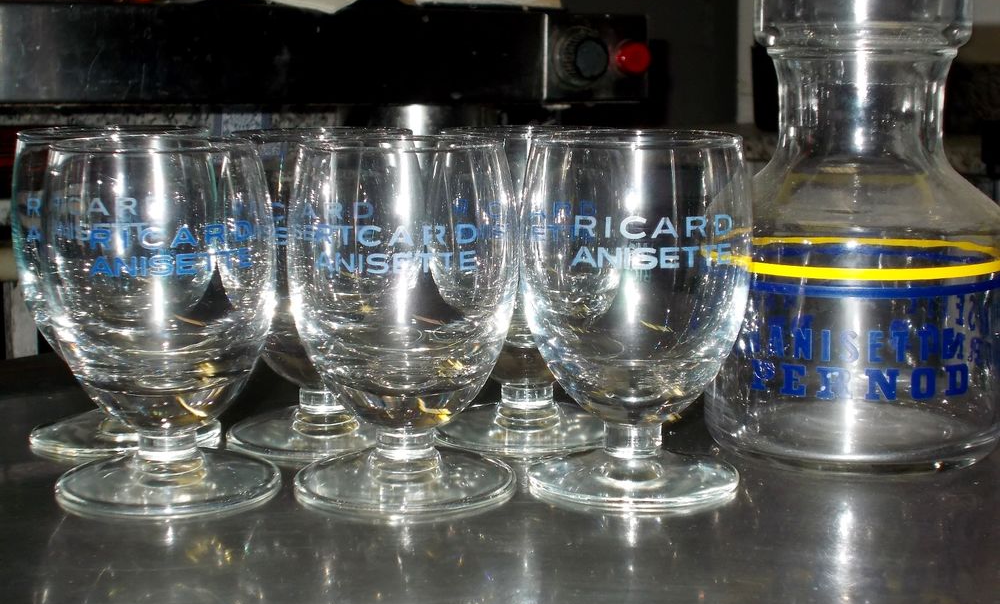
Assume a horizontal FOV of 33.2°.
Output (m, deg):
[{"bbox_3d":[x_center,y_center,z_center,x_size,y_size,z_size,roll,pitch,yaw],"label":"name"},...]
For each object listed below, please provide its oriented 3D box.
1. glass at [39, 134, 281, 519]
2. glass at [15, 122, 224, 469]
[{"bbox_3d":[-0.109,0.005,0.539,0.074,0.111,0.074,-4,10,-19],"label":"glass"},{"bbox_3d":[-0.138,-0.006,0.609,0.074,0.111,0.074,-1,9,-1],"label":"glass"}]

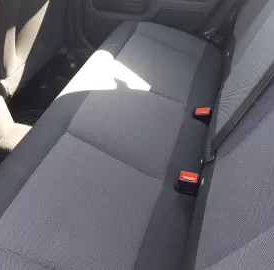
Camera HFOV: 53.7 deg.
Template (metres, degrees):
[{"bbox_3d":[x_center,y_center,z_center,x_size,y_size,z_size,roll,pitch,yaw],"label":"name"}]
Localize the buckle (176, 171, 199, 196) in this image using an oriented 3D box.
[{"bbox_3d":[0.152,0.142,0.776,0.053,0.074,0.029,7,50,18],"label":"buckle"}]

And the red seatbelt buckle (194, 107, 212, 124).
[{"bbox_3d":[0.244,-0.066,1.000,0.053,0.074,0.029,2,59,13],"label":"red seatbelt buckle"}]

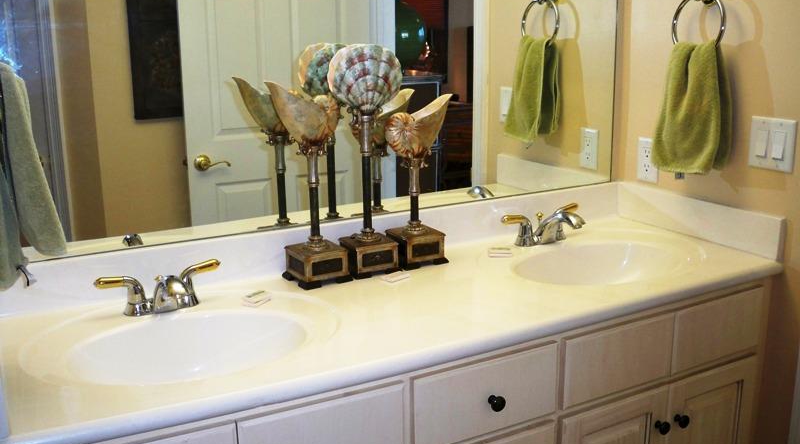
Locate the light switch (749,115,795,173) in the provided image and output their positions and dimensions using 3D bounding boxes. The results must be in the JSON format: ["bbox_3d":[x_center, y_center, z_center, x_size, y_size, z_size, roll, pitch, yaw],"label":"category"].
[{"bbox_3d":[0.832,-0.173,1.814,0.010,0.114,0.116,-8,15,-27],"label":"light switch"}]

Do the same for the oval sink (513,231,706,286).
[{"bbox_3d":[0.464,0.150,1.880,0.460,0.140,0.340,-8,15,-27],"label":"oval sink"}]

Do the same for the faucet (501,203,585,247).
[{"bbox_3d":[0.380,0.015,1.974,0.240,0.093,0.180,-8,15,-27],"label":"faucet"}]

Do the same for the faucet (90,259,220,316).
[{"bbox_3d":[-0.452,0.137,1.553,0.245,0.093,0.180,-8,15,-27],"label":"faucet"}]

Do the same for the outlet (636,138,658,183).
[{"bbox_3d":[0.660,-0.166,2.158,0.008,0.114,0.070,-8,15,-27],"label":"outlet"}]

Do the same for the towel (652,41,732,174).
[{"bbox_3d":[0.705,-0.272,1.928,0.085,0.320,0.195,-8,15,-27],"label":"towel"}]

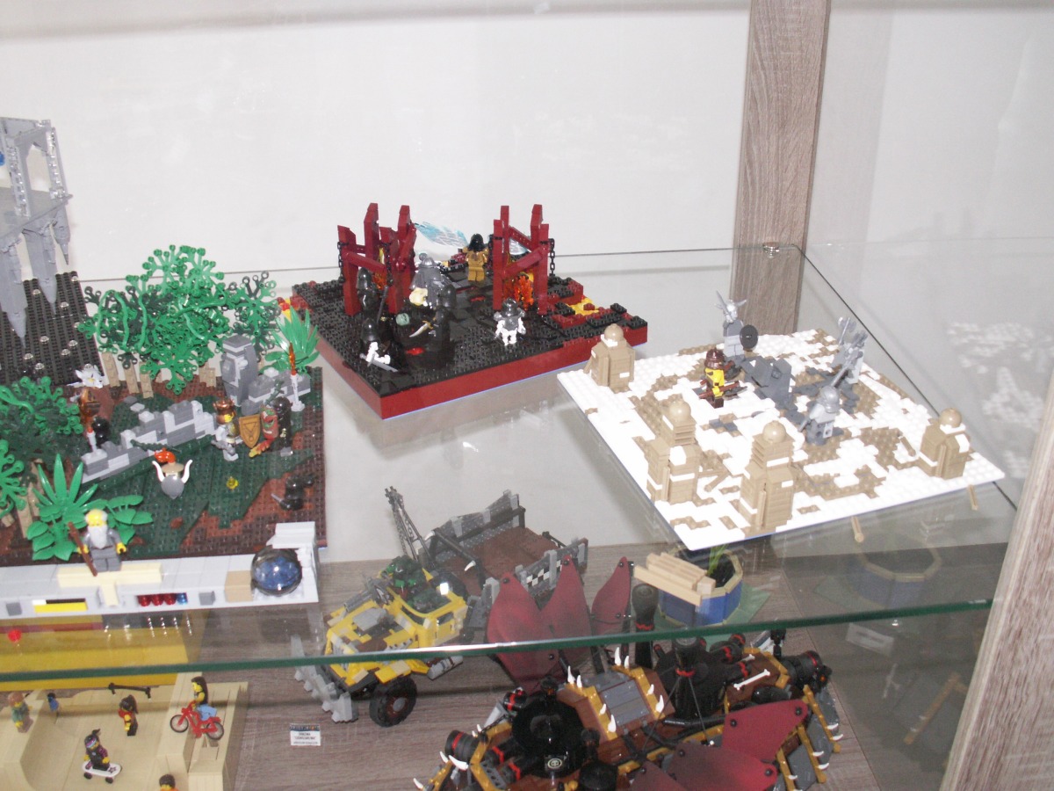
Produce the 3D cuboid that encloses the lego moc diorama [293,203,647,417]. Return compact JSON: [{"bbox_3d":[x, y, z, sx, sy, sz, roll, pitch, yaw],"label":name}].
[{"bbox_3d":[-0.071,-0.115,0.987,0.256,0.108,0.256,-17,33,-26],"label":"lego moc diorama"}]

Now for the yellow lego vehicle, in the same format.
[{"bbox_3d":[-0.094,0.195,1.144,0.310,0.195,0.132,-23,36,-33],"label":"yellow lego vehicle"}]

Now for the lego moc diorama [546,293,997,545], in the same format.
[{"bbox_3d":[0.189,-0.013,0.818,0.256,0.087,0.256,-10,31,-15],"label":"lego moc diorama"}]

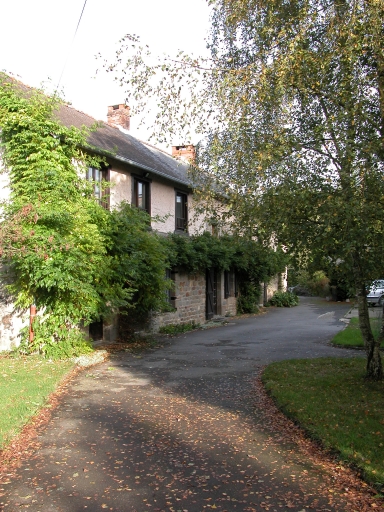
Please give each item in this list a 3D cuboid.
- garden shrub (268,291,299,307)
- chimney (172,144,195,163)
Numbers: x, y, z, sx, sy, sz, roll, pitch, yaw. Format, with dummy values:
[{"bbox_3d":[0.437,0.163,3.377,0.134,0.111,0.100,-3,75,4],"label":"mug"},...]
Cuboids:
[{"bbox_3d":[4.880,2.270,27.600,1.600,0.880,1.450,-1,-1,23],"label":"garden shrub"},{"bbox_3d":[-0.400,-4.980,25.500,1.020,0.980,0.500,-1,-1,23],"label":"chimney"}]

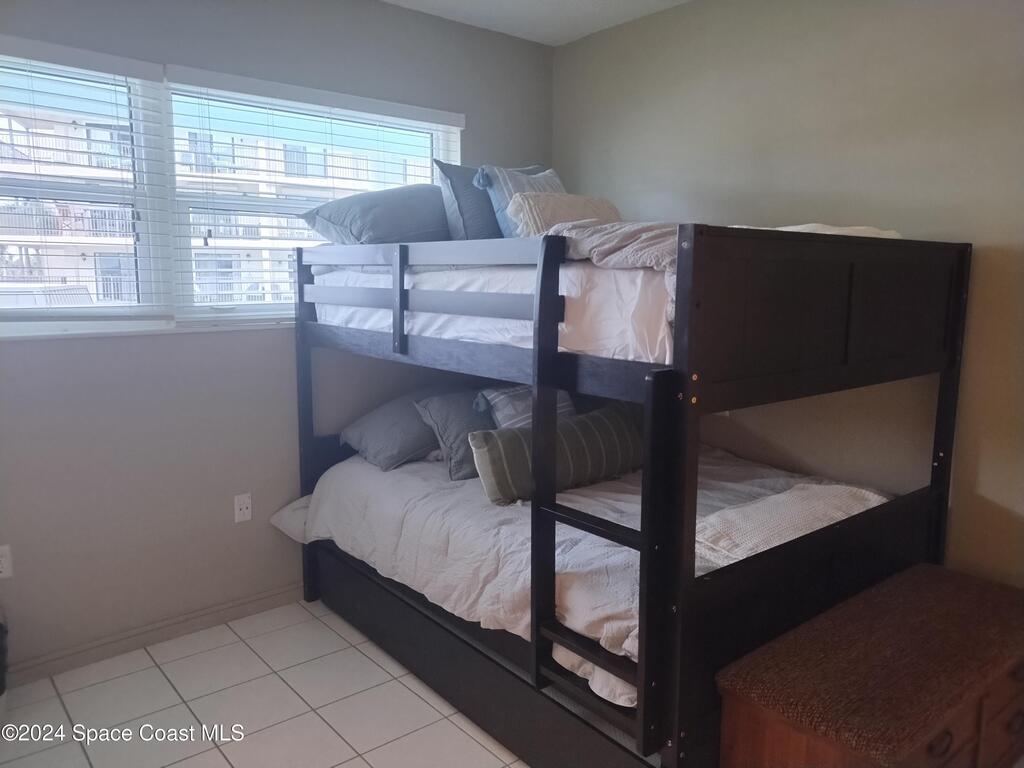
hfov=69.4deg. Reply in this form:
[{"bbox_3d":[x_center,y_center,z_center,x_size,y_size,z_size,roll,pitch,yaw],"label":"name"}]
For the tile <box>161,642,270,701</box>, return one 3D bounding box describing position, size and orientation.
[{"bbox_3d":[-1.101,1.067,2.757,0.316,0.010,0.316,-6,10,-40],"label":"tile"}]

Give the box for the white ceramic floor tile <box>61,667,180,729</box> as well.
[{"bbox_3d":[-1.345,1.093,2.553,0.316,0.010,0.316,-6,10,-40],"label":"white ceramic floor tile"}]

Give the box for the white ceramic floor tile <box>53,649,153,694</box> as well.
[{"bbox_3d":[-1.506,1.066,2.741,0.316,0.010,0.175,-6,10,-40],"label":"white ceramic floor tile"}]

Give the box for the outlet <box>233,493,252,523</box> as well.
[{"bbox_3d":[-1.134,0.523,3.123,0.069,0.115,0.008,-6,10,-41],"label":"outlet"}]

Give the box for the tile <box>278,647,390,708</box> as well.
[{"bbox_3d":[-0.650,1.076,2.720,0.316,0.010,0.316,-6,10,-40],"label":"tile"}]

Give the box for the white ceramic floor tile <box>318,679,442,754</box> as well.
[{"bbox_3d":[-0.444,1.109,2.477,0.316,0.010,0.316,-6,10,-40],"label":"white ceramic floor tile"}]

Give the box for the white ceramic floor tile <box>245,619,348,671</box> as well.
[{"bbox_3d":[-0.856,1.042,2.962,0.316,0.010,0.316,-6,10,-40],"label":"white ceramic floor tile"}]

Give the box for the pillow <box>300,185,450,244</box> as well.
[{"bbox_3d":[-0.466,-0.691,3.157,0.680,0.240,0.500,-6,24,-40],"label":"pillow"}]

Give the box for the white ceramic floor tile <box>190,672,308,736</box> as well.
[{"bbox_3d":[-0.894,1.101,2.515,0.316,0.010,0.316,-6,10,-40],"label":"white ceramic floor tile"}]

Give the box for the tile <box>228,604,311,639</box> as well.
[{"bbox_3d":[-1.022,1.014,3.158,0.316,0.010,0.194,-6,10,-40],"label":"tile"}]

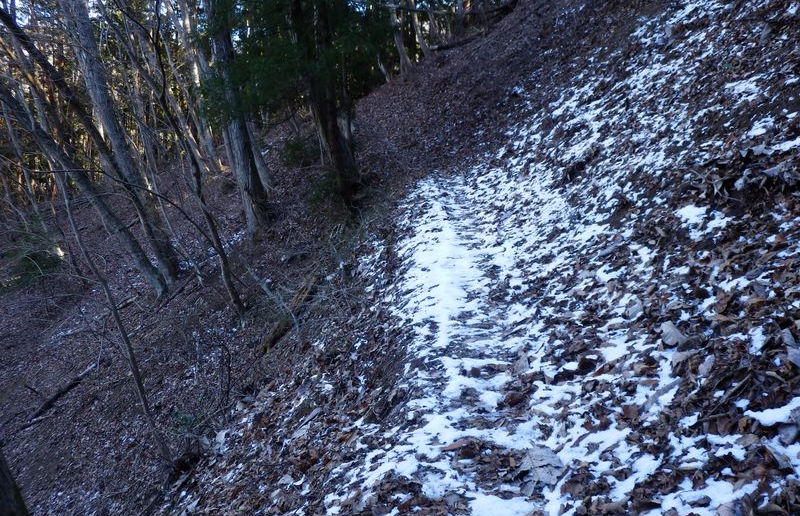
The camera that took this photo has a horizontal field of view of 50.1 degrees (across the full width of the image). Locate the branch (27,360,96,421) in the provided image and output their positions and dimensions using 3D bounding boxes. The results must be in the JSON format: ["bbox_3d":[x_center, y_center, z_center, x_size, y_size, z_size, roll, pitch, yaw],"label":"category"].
[{"bbox_3d":[-3.943,1.549,9.987,1.010,0.080,0.100,-43,25,-14],"label":"branch"}]

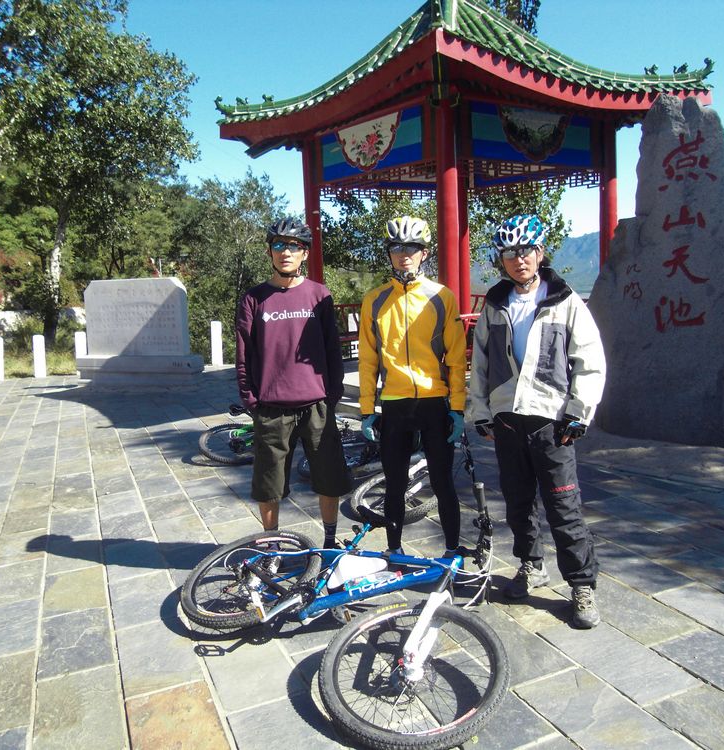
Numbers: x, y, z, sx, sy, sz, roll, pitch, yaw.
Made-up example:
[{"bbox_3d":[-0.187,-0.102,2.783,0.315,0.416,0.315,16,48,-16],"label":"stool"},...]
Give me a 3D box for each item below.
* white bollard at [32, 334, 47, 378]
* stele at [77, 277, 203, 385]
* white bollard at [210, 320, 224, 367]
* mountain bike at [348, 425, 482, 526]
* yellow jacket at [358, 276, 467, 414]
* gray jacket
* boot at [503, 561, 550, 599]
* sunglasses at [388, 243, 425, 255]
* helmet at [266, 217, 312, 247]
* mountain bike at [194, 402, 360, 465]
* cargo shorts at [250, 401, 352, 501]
[{"bbox_3d":[-6.186,-0.345,13.278,0.215,0.810,0.215,-1,6,0],"label":"white bollard"},{"bbox_3d":[-3.981,-0.775,12.280,2.250,1.790,0.520,0,7,16],"label":"stele"},{"bbox_3d":[-2.920,-0.626,14.010,0.210,0.880,0.210,-1,6,0],"label":"white bollard"},{"bbox_3d":[0.270,0.610,5.050,1.000,0.600,1.650,-20,11,-15],"label":"mountain bike"},{"bbox_3d":[0.249,-0.145,3.416,0.530,0.690,0.290,-1,7,6],"label":"yellow jacket"},{"bbox_3d":[0.760,-0.125,3.000,0.560,0.660,0.320,0,7,21],"label":"gray jacket"},{"bbox_3d":[0.785,0.967,3.278,0.110,0.120,0.290,5,9,45],"label":"boot"},{"bbox_3d":[0.216,-0.613,3.360,0.155,0.050,0.140,-1,7,12],"label":"sunglasses"},{"bbox_3d":[-0.366,-0.729,3.499,0.220,0.165,0.280,0,7,12],"label":"helmet"},{"bbox_3d":[-0.711,0.497,6.535,1.700,0.600,1.000,-5,27,-27],"label":"mountain bike"},{"bbox_3d":[-0.318,0.397,3.647,0.510,0.530,0.290,-1,6,0],"label":"cargo shorts"}]

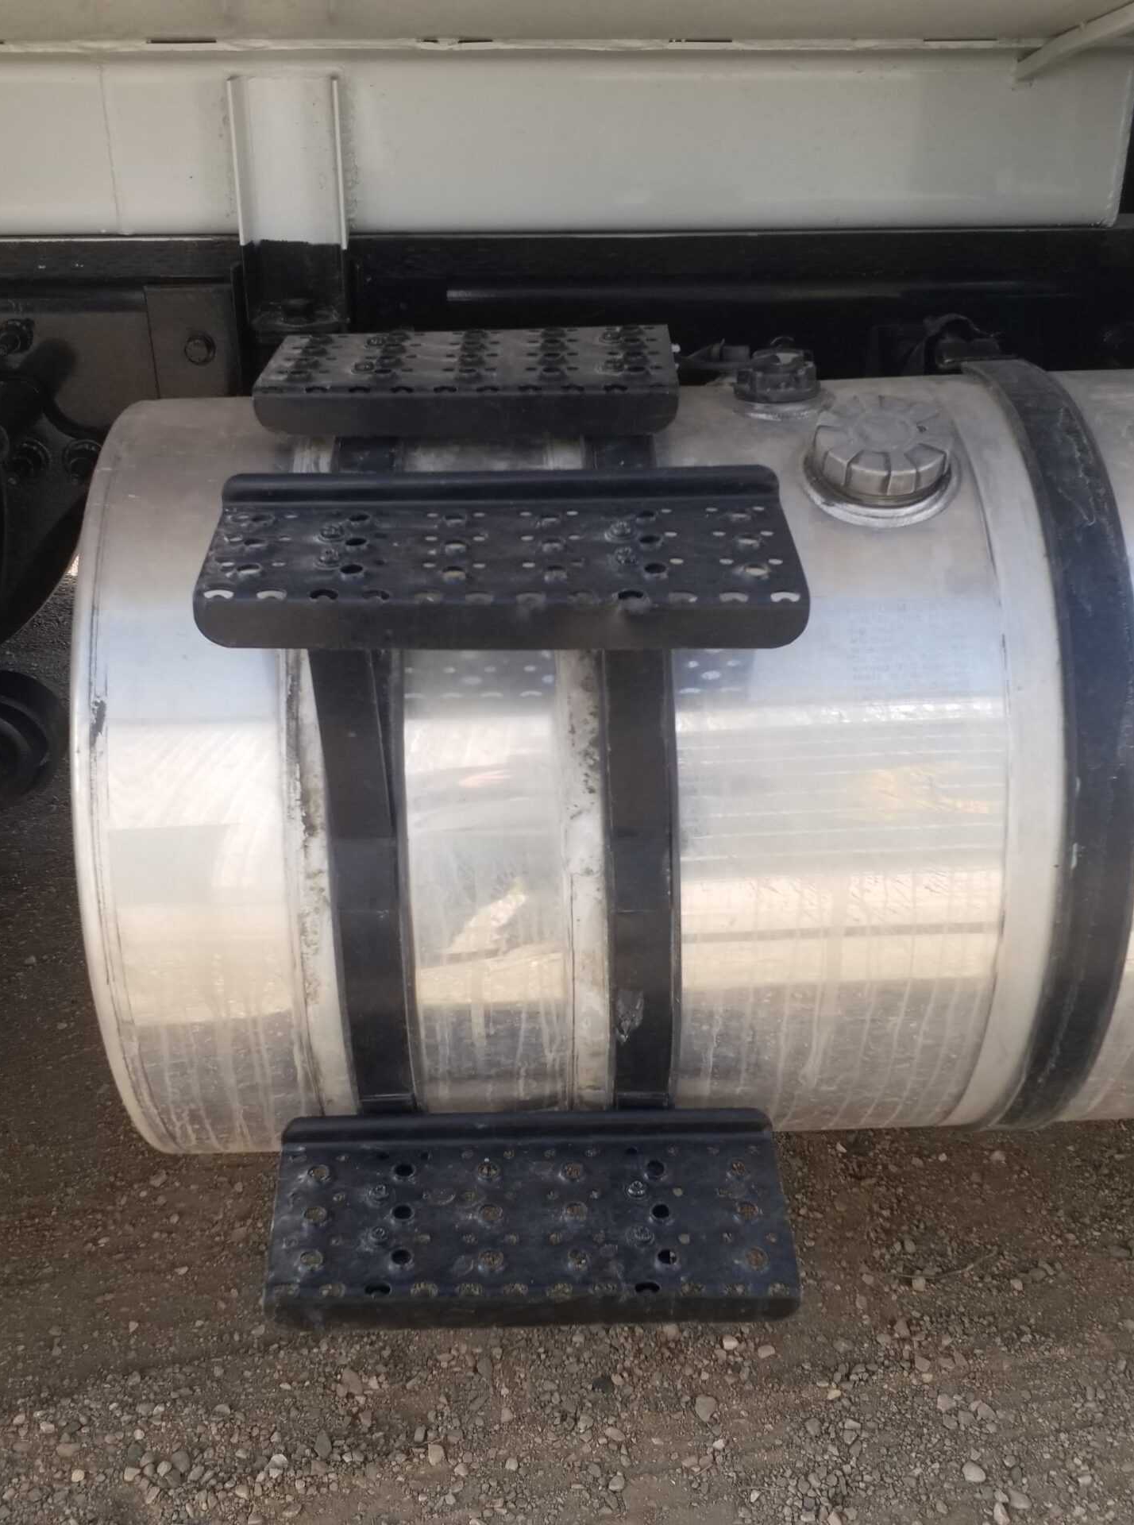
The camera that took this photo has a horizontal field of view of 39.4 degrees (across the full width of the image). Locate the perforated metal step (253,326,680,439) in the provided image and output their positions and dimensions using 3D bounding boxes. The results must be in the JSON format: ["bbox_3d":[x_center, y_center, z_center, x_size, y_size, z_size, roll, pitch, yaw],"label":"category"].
[{"bbox_3d":[-0.075,-0.295,1.231,0.312,0.039,0.181,-1,30,-1],"label":"perforated metal step"}]

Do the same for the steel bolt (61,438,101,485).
[{"bbox_3d":[-0.498,-0.307,1.623,0.038,0.038,0.048,-1,32,-1],"label":"steel bolt"}]

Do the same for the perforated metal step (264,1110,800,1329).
[{"bbox_3d":[-0.026,0.329,1.150,0.374,0.058,0.142,-1,37,-1],"label":"perforated metal step"}]

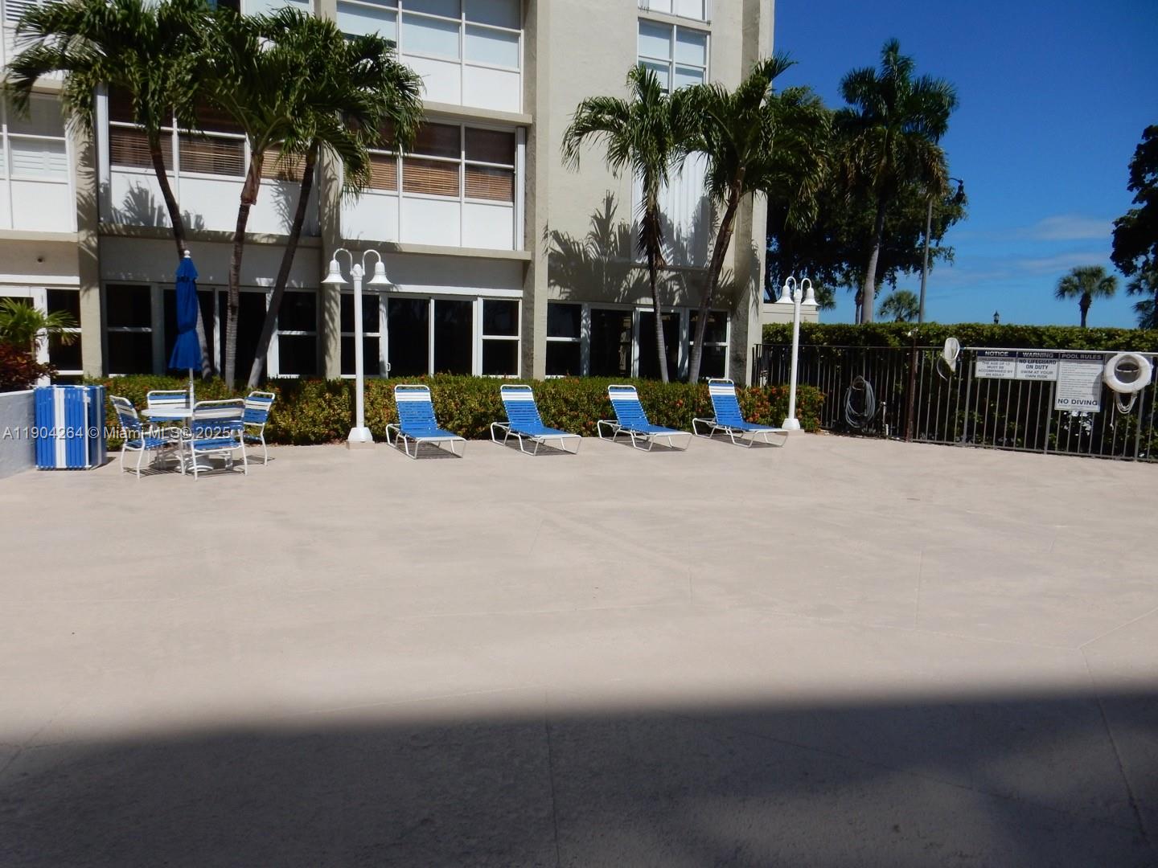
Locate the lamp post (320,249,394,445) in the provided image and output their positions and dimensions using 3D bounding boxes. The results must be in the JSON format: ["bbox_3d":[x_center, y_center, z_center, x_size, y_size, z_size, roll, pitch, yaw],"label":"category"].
[{"bbox_3d":[-3.260,-1.264,12.311,1.020,2.850,0.420,-2,7,-24],"label":"lamp post"}]

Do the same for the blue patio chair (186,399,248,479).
[{"bbox_3d":[-4.192,0.036,9.575,0.580,0.870,0.610,-4,8,-42],"label":"blue patio chair"}]

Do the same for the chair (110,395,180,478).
[{"bbox_3d":[-4.924,0.015,9.502,0.620,0.900,0.560,-5,9,-44],"label":"chair"}]

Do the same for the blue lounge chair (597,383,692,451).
[{"bbox_3d":[1.000,-0.278,13.178,0.640,0.900,1.910,-2,7,-24],"label":"blue lounge chair"}]

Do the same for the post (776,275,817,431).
[{"bbox_3d":[4.007,-1.468,15.347,1.000,2.870,0.370,-3,7,-32],"label":"post"}]

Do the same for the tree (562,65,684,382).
[{"bbox_3d":[0.896,-3.510,15.782,2.400,6.650,2.300,1,7,0],"label":"tree"}]

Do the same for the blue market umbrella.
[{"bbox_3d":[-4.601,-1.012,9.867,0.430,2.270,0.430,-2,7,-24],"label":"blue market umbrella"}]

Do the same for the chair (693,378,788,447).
[{"bbox_3d":[2.638,-0.372,13.880,0.640,1.000,1.890,-2,7,-24],"label":"chair"}]

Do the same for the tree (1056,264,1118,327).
[{"bbox_3d":[24.851,-5.293,41.308,2.750,5.990,2.750,1,6,0],"label":"tree"}]

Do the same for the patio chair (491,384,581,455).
[{"bbox_3d":[-0.656,-0.244,12.553,0.640,0.900,1.970,-2,7,-24],"label":"patio chair"}]

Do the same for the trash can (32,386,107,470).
[{"bbox_3d":[-6.113,-0.085,10.069,0.580,0.950,0.570,0,6,-12],"label":"trash can"}]

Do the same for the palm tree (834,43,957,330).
[{"bbox_3d":[10.351,-7.130,28.108,3.808,11.836,3.808,1,6,0],"label":"palm tree"}]

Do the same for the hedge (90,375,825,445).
[{"bbox_3d":[-1.186,-0.445,14.128,12.277,1.000,1.050,-1,6,-22],"label":"hedge"}]

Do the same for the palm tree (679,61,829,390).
[{"bbox_3d":[3.291,-3.744,16.571,2.909,7.220,2.800,1,6,0],"label":"palm tree"}]

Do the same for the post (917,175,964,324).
[{"bbox_3d":[14.435,-5.929,33.437,1.400,8.500,0.400,1,6,0],"label":"post"}]

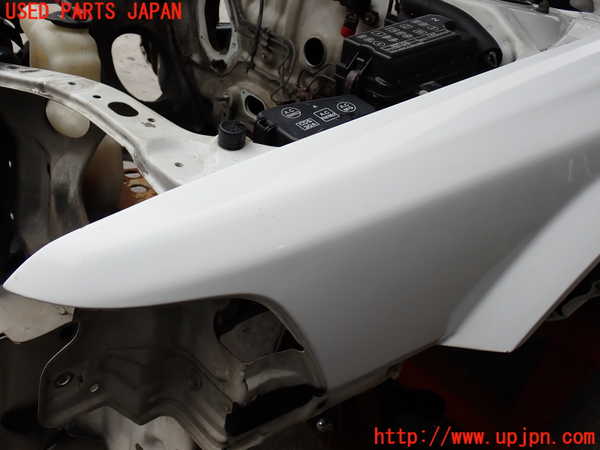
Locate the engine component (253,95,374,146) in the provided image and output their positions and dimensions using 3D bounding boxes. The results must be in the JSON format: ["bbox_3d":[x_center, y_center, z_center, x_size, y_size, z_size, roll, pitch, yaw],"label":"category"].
[{"bbox_3d":[0.032,-0.135,0.979,0.152,0.062,0.106,-24,43,-28],"label":"engine component"}]

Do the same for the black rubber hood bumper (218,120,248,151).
[{"bbox_3d":[-0.090,-0.121,0.893,0.037,0.029,0.037,-24,43,-28],"label":"black rubber hood bumper"}]

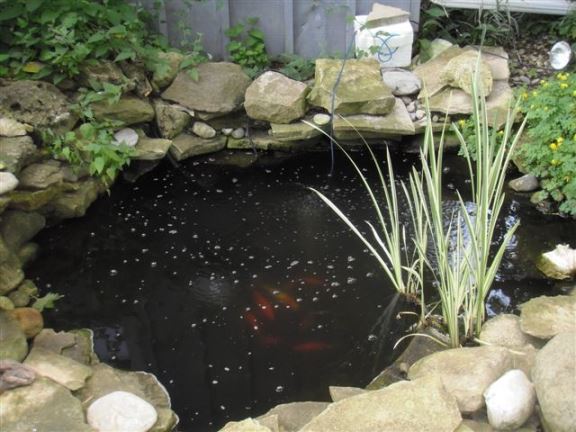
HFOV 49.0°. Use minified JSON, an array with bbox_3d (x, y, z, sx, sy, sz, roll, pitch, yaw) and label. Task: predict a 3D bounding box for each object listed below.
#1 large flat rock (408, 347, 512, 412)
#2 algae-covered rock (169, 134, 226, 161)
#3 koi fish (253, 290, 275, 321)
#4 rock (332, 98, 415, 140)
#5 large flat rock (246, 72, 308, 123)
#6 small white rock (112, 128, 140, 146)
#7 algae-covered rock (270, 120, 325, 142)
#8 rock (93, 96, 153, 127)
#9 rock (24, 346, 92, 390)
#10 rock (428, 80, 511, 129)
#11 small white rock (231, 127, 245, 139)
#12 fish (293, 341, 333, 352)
[{"bbox_3d":[0.474,0.449,1.757,0.290,0.130,0.220,-1,24,0],"label":"large flat rock"},{"bbox_3d":[-0.532,-0.418,3.716,0.288,0.082,0.185,-15,30,-27],"label":"algae-covered rock"},{"bbox_3d":[-0.087,0.330,2.329,0.060,0.065,0.200,-9,25,-18],"label":"koi fish"},{"bbox_3d":[0.523,-0.615,3.961,0.484,0.134,0.371,-1,26,0],"label":"rock"},{"bbox_3d":[-0.067,-0.756,4.032,0.390,0.290,0.300,-1,24,0],"label":"large flat rock"},{"bbox_3d":[-0.901,-0.436,3.521,0.125,0.090,0.095,-9,31,-13],"label":"small white rock"},{"bbox_3d":[0.059,-0.530,3.917,0.340,0.080,0.220,-1,24,0],"label":"algae-covered rock"},{"bbox_3d":[-1.012,-0.649,3.888,0.370,0.140,0.250,-5,24,-9],"label":"rock"},{"bbox_3d":[-0.684,0.457,1.883,0.201,0.052,0.113,12,29,25],"label":"rock"},{"bbox_3d":[1.157,-0.717,4.032,0.540,0.160,0.380,-1,24,0],"label":"rock"},{"bbox_3d":[-0.282,-0.473,3.617,0.075,0.058,0.060,-1,30,0],"label":"small white rock"},{"bbox_3d":[0.094,0.501,2.421,0.155,0.048,0.042,-2,30,-1],"label":"fish"}]

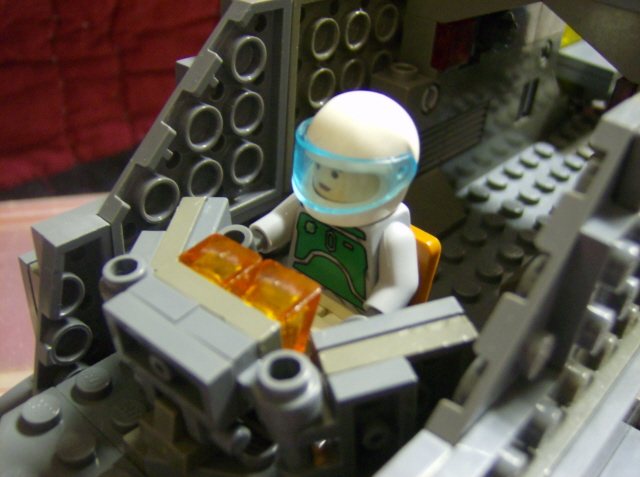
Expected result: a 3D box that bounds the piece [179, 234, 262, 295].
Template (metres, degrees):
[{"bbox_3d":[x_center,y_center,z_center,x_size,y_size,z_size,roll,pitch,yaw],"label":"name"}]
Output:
[{"bbox_3d":[-0.011,0.005,0.076,0.008,0.008,0.006,26,47,32],"label":"piece"}]

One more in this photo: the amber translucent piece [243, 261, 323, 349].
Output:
[{"bbox_3d":[-0.005,0.008,0.072,0.008,0.008,0.006,26,47,32],"label":"amber translucent piece"}]

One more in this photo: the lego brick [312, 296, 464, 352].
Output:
[{"bbox_3d":[0.007,0.012,0.072,0.016,0.008,0.003,-12,39,-11],"label":"lego brick"}]

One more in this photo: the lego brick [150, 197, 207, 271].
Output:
[{"bbox_3d":[-0.018,0.002,0.087,0.003,0.008,0.016,2,39,7],"label":"lego brick"}]

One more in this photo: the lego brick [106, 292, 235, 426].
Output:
[{"bbox_3d":[-0.015,0.012,0.067,0.016,0.008,0.003,26,47,32],"label":"lego brick"}]

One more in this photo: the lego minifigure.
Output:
[{"bbox_3d":[0.003,-0.001,0.084,0.021,0.034,0.022,-32,46,-31],"label":"lego minifigure"}]

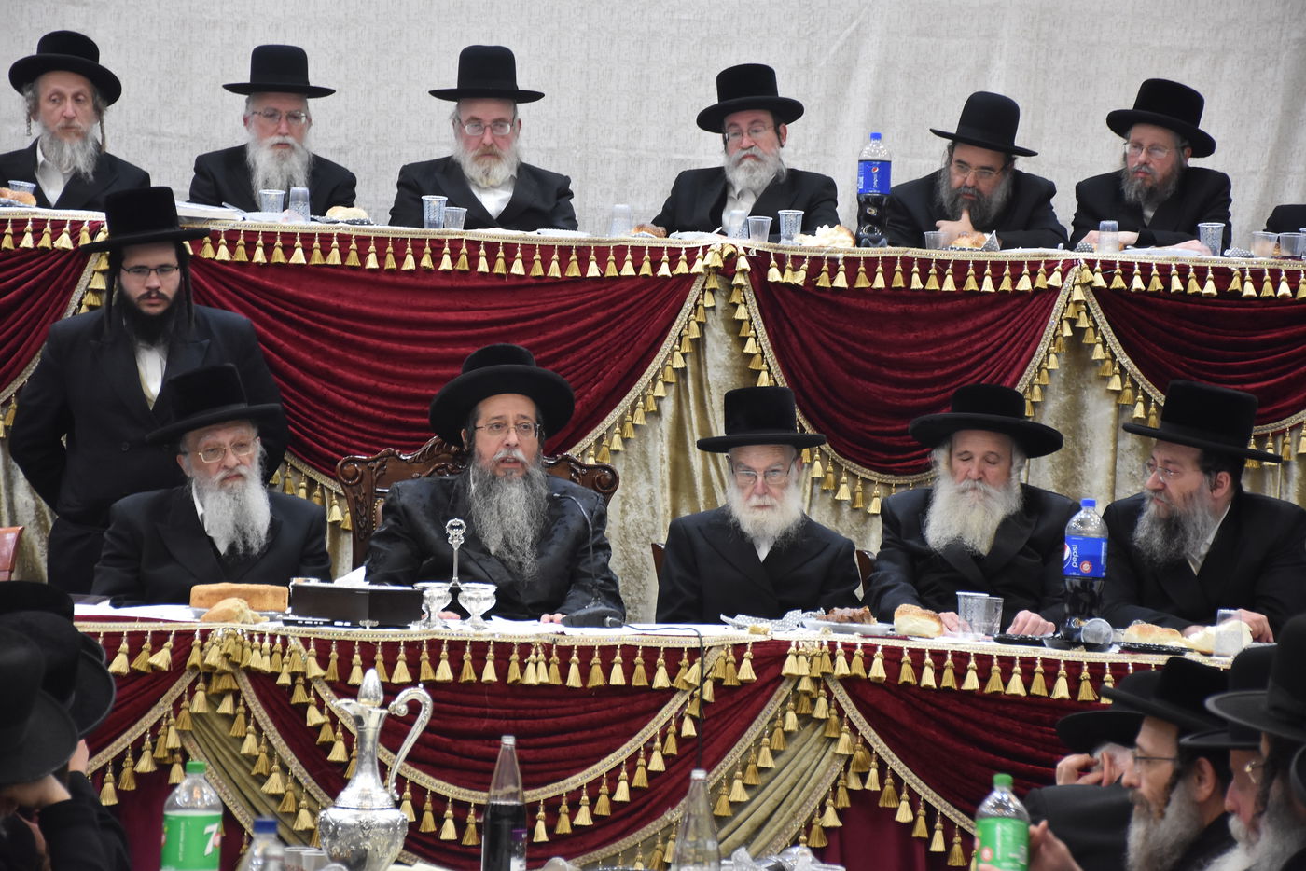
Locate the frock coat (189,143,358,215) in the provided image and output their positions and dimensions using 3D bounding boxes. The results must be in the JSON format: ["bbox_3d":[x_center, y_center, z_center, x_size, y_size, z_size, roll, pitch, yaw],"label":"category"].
[{"bbox_3d":[-1.085,-0.522,11.642,0.490,0.640,0.400,2,-1,-2],"label":"frock coat"}]

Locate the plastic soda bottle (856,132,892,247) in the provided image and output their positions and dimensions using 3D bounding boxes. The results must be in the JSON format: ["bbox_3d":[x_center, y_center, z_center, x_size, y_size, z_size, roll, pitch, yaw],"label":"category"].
[{"bbox_3d":[0.616,-0.679,11.300,0.093,0.322,0.093,2,1,0],"label":"plastic soda bottle"}]

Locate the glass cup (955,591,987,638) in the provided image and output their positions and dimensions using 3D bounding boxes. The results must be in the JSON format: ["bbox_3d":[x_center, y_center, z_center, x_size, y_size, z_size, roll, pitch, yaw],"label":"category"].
[{"bbox_3d":[0.699,0.392,8.900,0.072,0.098,0.072,3,0,0],"label":"glass cup"}]

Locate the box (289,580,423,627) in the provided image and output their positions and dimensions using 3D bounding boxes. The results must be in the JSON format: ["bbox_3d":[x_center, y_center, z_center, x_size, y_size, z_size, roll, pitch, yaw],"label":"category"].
[{"bbox_3d":[-0.645,0.373,8.880,0.160,0.085,0.240,2,0,-44],"label":"box"}]

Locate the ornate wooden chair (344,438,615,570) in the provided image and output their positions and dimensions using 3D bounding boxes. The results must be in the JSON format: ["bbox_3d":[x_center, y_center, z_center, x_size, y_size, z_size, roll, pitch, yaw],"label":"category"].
[{"bbox_3d":[-0.448,0.585,9.700,0.690,1.200,0.660,2,1,0],"label":"ornate wooden chair"}]

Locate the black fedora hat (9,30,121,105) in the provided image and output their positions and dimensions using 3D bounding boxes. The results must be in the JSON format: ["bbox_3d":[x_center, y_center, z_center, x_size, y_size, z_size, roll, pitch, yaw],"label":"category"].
[{"bbox_3d":[-1.695,-1.072,11.750,0.315,0.130,0.340,12,-16,-13],"label":"black fedora hat"}]

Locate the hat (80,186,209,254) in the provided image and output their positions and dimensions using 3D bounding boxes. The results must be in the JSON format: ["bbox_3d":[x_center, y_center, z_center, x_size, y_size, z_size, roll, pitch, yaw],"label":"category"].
[{"bbox_3d":[-1.230,-0.525,9.780,0.312,0.132,0.345,-9,-1,-14],"label":"hat"}]

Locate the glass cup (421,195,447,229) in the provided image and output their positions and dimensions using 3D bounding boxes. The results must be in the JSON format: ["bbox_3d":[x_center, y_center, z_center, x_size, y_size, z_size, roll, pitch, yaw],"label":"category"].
[{"bbox_3d":[-0.602,-0.613,11.200,0.070,0.095,0.070,2,0,0],"label":"glass cup"}]

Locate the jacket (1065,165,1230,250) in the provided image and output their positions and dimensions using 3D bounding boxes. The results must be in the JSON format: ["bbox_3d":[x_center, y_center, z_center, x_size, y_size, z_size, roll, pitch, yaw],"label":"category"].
[{"bbox_3d":[1.440,-0.480,11.850,0.530,0.620,0.430,2,1,9],"label":"jacket"}]

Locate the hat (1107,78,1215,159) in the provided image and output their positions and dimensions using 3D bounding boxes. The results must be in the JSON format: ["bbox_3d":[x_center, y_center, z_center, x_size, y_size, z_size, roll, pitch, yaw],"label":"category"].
[{"bbox_3d":[1.446,-0.900,11.550,0.310,0.145,0.340,3,-18,34],"label":"hat"}]

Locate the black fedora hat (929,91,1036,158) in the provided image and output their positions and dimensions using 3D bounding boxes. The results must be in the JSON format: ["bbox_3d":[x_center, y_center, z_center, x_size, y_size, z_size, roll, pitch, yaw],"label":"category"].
[{"bbox_3d":[0.930,-0.878,11.450,0.315,0.155,0.350,14,5,12],"label":"black fedora hat"}]

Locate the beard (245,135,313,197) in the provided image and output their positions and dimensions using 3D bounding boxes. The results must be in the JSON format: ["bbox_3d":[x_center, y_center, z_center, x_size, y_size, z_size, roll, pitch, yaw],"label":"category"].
[{"bbox_3d":[-1.035,-0.736,11.250,0.183,0.185,0.120,2,0,-13],"label":"beard"}]

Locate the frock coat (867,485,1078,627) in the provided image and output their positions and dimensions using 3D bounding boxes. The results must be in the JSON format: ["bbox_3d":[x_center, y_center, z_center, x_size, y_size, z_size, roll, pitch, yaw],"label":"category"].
[{"bbox_3d":[0.719,0.414,9.250,0.520,0.620,0.450,3,0,7],"label":"frock coat"}]

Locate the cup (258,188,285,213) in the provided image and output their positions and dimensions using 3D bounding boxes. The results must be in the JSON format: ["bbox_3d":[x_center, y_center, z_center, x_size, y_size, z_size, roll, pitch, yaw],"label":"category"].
[{"bbox_3d":[-1.033,-0.624,11.000,0.071,0.092,0.071,2,0,0],"label":"cup"}]

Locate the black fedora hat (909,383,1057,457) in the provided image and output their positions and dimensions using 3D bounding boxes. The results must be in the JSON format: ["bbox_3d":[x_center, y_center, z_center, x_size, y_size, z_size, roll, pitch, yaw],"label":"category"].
[{"bbox_3d":[0.757,-0.034,9.250,0.350,0.130,0.370,4,-14,9],"label":"black fedora hat"}]

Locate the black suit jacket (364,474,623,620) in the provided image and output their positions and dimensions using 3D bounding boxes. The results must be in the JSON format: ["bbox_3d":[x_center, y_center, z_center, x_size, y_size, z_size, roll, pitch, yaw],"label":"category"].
[{"bbox_3d":[-0.375,0.423,9.350,0.585,0.670,0.500,2,0,-4],"label":"black suit jacket"}]

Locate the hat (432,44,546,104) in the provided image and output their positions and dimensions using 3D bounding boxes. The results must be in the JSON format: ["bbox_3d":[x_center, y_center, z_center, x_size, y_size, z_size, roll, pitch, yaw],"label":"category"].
[{"bbox_3d":[-0.463,-1.010,11.350,0.315,0.133,0.345,3,-4,-4],"label":"hat"}]

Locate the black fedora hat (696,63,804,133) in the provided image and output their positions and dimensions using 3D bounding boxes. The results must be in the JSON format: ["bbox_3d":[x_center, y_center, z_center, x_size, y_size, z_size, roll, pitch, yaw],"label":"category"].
[{"bbox_3d":[0.283,-0.975,11.750,0.310,0.135,0.335,-6,-10,-1],"label":"black fedora hat"}]

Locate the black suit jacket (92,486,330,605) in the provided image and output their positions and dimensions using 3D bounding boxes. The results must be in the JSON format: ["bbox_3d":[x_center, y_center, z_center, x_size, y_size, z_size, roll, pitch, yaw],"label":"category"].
[{"bbox_3d":[-1.027,0.456,9.350,0.540,0.680,0.480,2,0,-9],"label":"black suit jacket"}]

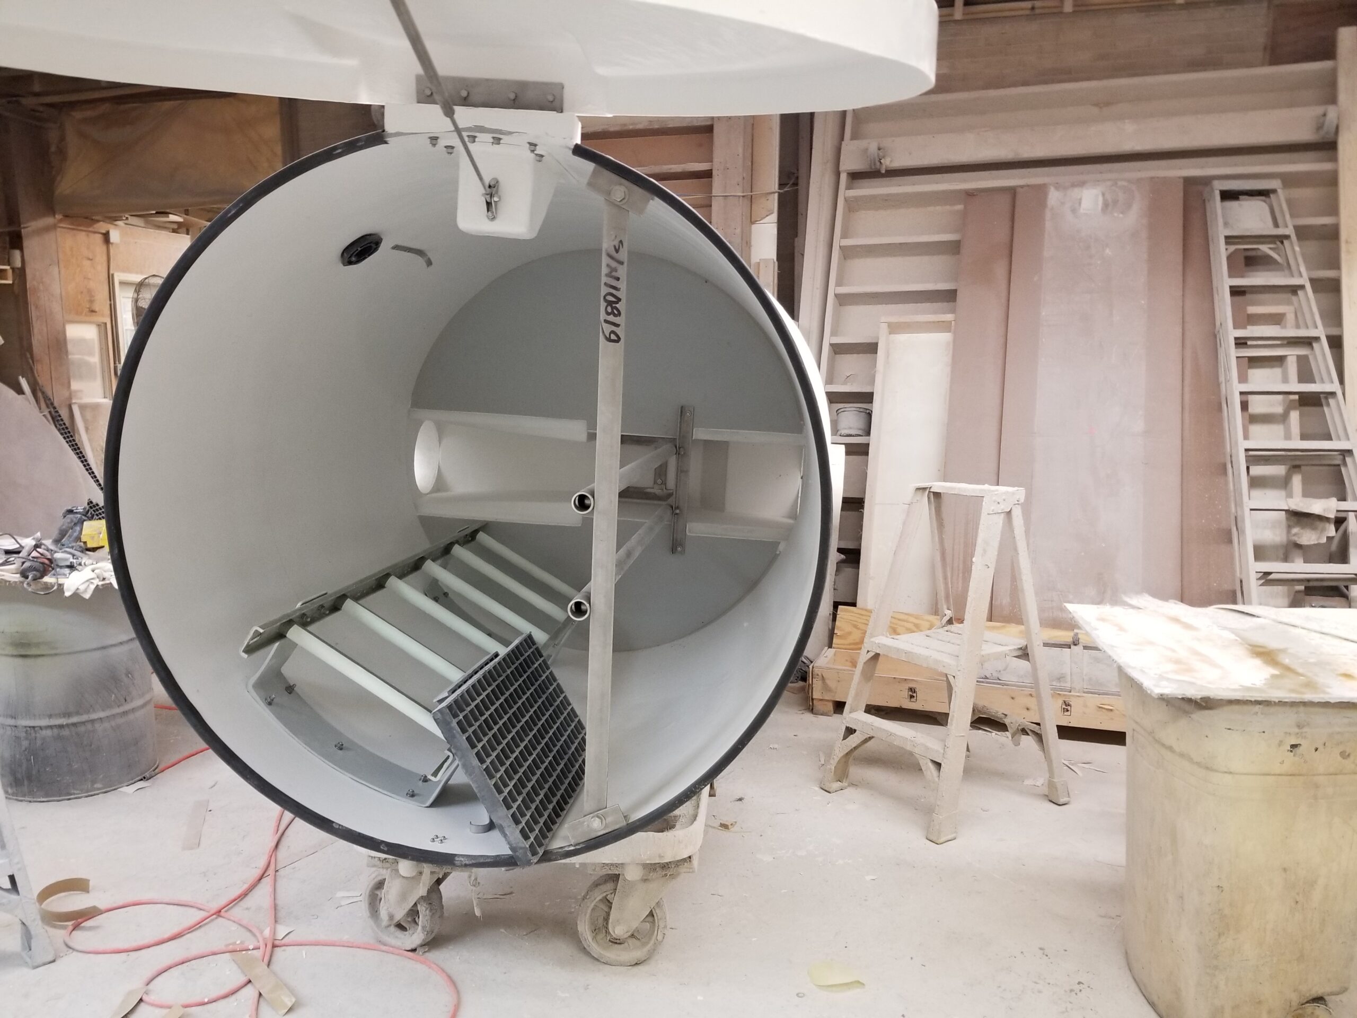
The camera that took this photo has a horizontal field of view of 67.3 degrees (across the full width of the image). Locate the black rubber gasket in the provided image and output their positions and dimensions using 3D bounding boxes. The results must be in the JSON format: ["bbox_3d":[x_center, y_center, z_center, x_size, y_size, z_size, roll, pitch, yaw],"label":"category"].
[{"bbox_3d":[-0.464,0.005,2.132,1.555,1.555,0.035,1,7,6],"label":"black rubber gasket"}]

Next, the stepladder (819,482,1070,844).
[{"bbox_3d":[1.040,0.525,3.955,0.735,1.200,0.600,-4,7,-32],"label":"stepladder"}]

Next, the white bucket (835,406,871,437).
[{"bbox_3d":[1.020,-0.508,5.950,0.217,0.178,0.217,0,6,9],"label":"white bucket"}]

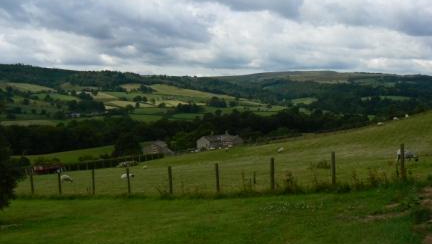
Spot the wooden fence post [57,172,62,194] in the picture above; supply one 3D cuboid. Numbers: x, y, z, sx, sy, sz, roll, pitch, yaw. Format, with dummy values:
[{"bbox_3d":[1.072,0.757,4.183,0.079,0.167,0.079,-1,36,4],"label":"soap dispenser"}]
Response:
[{"bbox_3d":[-8.518,3.348,24.500,0.110,1.180,0.110,-4,5,-20],"label":"wooden fence post"}]

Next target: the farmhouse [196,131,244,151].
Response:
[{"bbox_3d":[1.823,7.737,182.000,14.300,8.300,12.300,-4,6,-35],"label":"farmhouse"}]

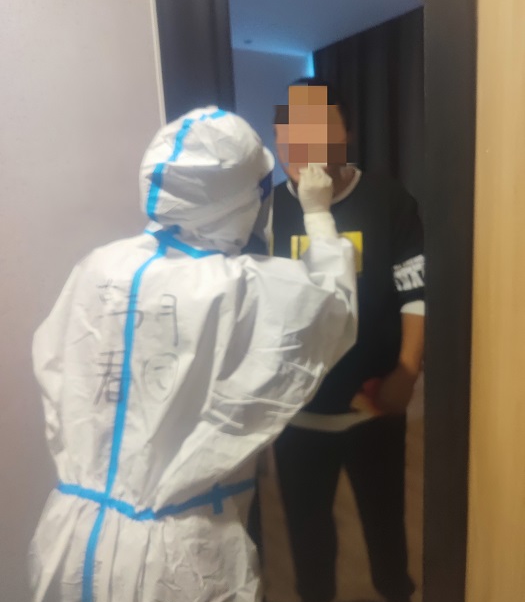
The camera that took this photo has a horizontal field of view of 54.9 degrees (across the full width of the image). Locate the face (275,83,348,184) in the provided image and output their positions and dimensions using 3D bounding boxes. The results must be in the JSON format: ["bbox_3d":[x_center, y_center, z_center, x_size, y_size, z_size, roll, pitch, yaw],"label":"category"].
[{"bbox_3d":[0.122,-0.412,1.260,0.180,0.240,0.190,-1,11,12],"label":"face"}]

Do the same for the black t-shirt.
[{"bbox_3d":[0.194,-0.015,1.360,0.500,0.660,0.280,-1,11,12],"label":"black t-shirt"}]

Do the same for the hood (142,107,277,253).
[{"bbox_3d":[-0.111,-0.243,1.020,0.265,0.285,0.240,-13,14,-40],"label":"hood"}]

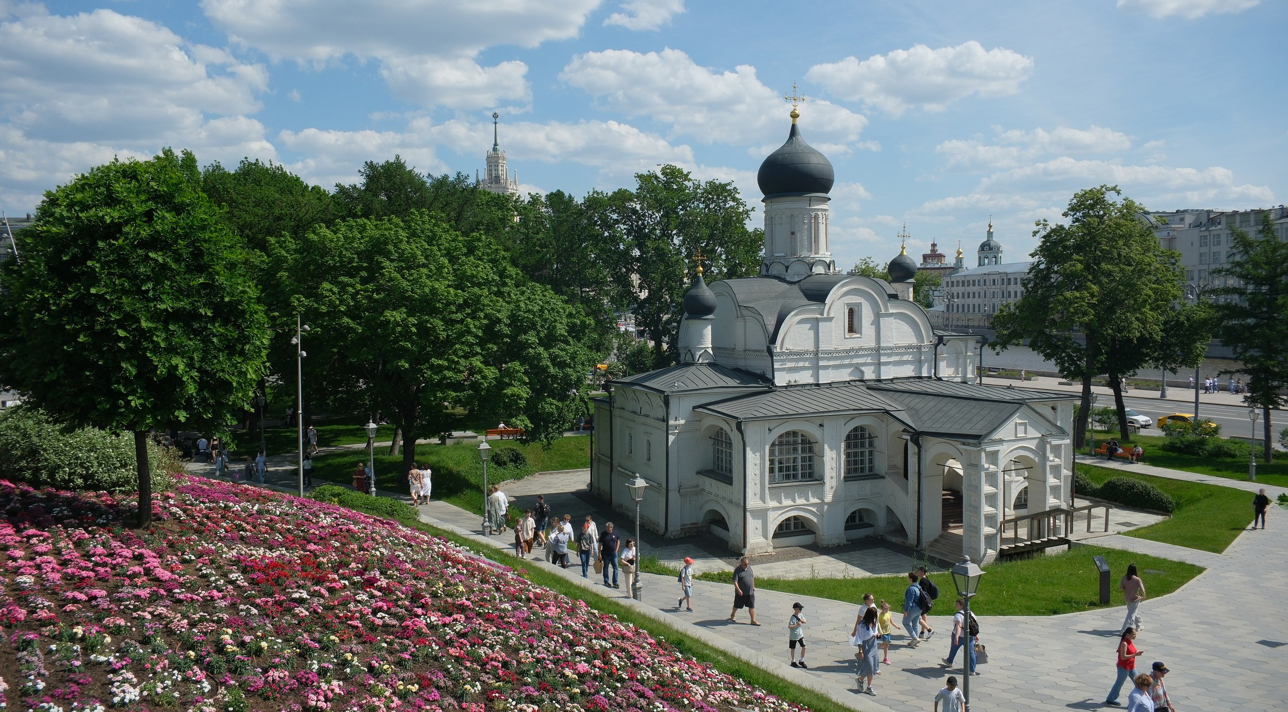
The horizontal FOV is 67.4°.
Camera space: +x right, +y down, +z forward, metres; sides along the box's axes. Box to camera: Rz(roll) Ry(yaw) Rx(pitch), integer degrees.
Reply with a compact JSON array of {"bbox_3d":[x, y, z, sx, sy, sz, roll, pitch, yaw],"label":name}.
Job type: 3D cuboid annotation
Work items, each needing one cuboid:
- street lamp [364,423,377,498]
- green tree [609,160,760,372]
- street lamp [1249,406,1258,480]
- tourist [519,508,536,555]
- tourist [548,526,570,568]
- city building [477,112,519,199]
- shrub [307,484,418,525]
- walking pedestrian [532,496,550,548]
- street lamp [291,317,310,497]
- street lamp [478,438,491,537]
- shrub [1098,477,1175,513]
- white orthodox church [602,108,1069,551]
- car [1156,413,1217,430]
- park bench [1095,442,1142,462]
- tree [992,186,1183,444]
[{"bbox_3d":[-11.565,4.425,41.135,0.540,3.375,0.540,-1,2,-16],"label":"street lamp"},{"bbox_3d":[3.594,-5.596,83.581,12.900,21.788,12.500,0,2,2],"label":"green tree"},{"bbox_3d":[29.937,4.342,47.430,0.520,3.659,0.520,1,3,37],"label":"street lamp"},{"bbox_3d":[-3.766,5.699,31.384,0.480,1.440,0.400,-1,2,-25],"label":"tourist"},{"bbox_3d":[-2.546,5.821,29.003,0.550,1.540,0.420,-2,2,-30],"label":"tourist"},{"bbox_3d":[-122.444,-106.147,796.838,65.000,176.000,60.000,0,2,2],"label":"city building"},{"bbox_3d":[-11.218,5.697,38.233,6.600,0.750,1.500,2,3,40],"label":"shrub"},{"bbox_3d":[-3.429,5.516,32.205,0.550,1.720,0.520,1,3,32],"label":"walking pedestrian"},{"bbox_3d":[-14.751,2.225,41.500,0.750,7.900,0.600,-1,2,-20],"label":"street lamp"},{"bbox_3d":[-5.568,4.633,33.835,0.460,3.370,0.460,-1,2,-10],"label":"street lamp"},{"bbox_3d":[20.816,5.721,40.413,1.400,1.030,3.200,-1,2,-24],"label":"shrub"},{"bbox_3d":[7.935,-2.466,40.199,17.300,18.000,20.500,-1,2,-23],"label":"white orthodox church"},{"bbox_3d":[46.173,5.761,82.000,1.770,1.480,4.500,-1,2,-25],"label":"car"},{"bbox_3d":[26.803,5.448,54.363,0.700,0.770,2.800,-1,2,-24],"label":"park bench"},{"bbox_3d":[28.358,-2.615,61.680,12.000,16.600,11.300,1,2,26],"label":"tree"}]

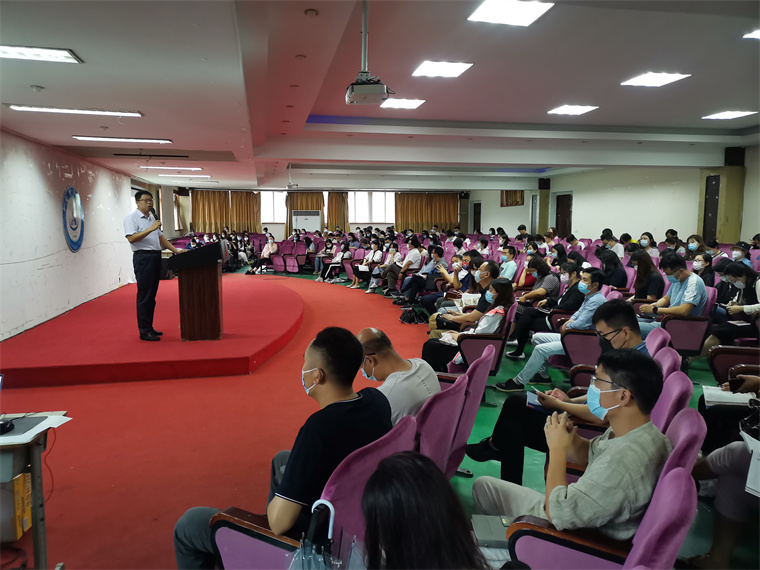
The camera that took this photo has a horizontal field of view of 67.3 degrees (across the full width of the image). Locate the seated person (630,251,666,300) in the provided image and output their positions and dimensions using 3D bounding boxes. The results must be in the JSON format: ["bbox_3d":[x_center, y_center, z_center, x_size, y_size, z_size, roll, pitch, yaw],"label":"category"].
[{"bbox_3d":[2.897,0.195,6.388,0.760,1.180,0.470,1,6,10],"label":"seated person"}]

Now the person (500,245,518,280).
[{"bbox_3d":[2.096,-0.107,9.877,0.765,1.204,0.530,-1,6,-12],"label":"person"}]

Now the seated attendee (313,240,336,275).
[{"bbox_3d":[-1.718,-0.872,17.616,0.530,1.102,0.765,4,7,33],"label":"seated attendee"}]

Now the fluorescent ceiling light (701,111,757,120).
[{"bbox_3d":[5.719,-2.799,9.355,0.612,0.071,0.612,-1,6,-12],"label":"fluorescent ceiling light"}]

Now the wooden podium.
[{"bbox_3d":[-2.218,0.053,7.003,0.632,1.153,0.714,-1,6,-12],"label":"wooden podium"}]

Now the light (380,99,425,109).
[{"bbox_3d":[0.369,-2.792,8.754,0.600,0.070,0.600,-1,6,-12],"label":"light"}]

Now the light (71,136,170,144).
[{"bbox_3d":[-3.516,-2.025,7.871,1.200,0.080,0.300,-1,6,-12],"label":"light"}]

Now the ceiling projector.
[{"bbox_3d":[-0.090,-1.501,4.450,0.296,0.112,0.388,0,6,-2],"label":"ceiling projector"}]

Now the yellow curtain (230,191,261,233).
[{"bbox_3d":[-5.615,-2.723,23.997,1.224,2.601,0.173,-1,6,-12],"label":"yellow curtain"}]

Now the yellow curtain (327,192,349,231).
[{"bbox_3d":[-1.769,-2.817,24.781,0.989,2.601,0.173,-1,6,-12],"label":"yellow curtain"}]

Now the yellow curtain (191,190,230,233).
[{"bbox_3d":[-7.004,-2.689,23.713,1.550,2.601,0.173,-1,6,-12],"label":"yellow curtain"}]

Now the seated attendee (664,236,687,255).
[{"bbox_3d":[4.828,-0.254,9.760,0.750,1.120,0.470,0,6,2],"label":"seated attendee"}]

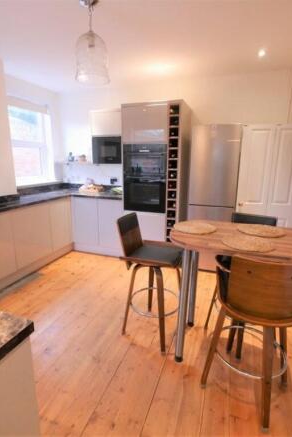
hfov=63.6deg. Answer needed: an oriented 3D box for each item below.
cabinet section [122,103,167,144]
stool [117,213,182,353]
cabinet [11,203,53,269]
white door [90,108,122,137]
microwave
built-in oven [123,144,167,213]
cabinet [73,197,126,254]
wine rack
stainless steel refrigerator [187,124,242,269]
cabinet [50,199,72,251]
[{"bbox_3d":[-0.012,-1.186,2.977,0.602,0.476,0.045,6,15,19],"label":"cabinet section"},{"bbox_3d":[0.072,0.501,1.959,0.565,0.990,0.450,7,16,22],"label":"stool"},{"bbox_3d":[-1.670,0.174,3.047,0.580,0.708,0.600,5,14,19],"label":"cabinet"},{"bbox_3d":[-0.500,-1.352,3.371,0.595,0.348,0.045,6,15,19],"label":"white door"},{"bbox_3d":[-0.454,-1.027,3.598,0.590,0.385,0.340,6,15,19],"label":"microwave"},{"bbox_3d":[0.070,-0.574,3.358,0.602,0.880,0.550,5,14,19],"label":"built-in oven"},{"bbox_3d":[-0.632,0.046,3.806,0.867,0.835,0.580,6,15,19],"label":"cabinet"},{"bbox_3d":[0.442,-0.498,3.268,0.166,1.959,0.610,5,14,19],"label":"wine rack"},{"bbox_3d":[0.903,-0.252,3.217,0.553,1.840,0.580,6,15,19],"label":"stainless steel refrigerator"},{"bbox_3d":[-1.496,0.061,3.529,0.580,0.708,0.440,5,14,19],"label":"cabinet"}]

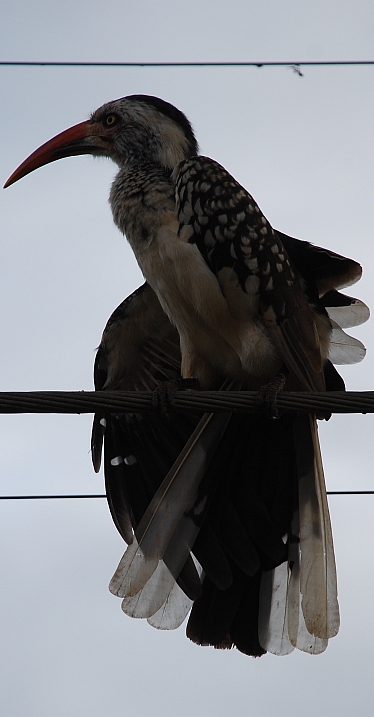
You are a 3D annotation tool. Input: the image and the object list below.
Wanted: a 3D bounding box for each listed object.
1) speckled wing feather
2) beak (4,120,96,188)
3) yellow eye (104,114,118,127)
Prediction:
[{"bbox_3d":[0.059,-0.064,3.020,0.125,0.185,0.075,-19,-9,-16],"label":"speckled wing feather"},{"bbox_3d":[-0.103,-0.151,2.990,0.079,0.027,0.020,-20,-19,-6],"label":"beak"},{"bbox_3d":[-0.057,-0.177,2.990,0.011,0.009,0.007,-5,-21,14],"label":"yellow eye"}]

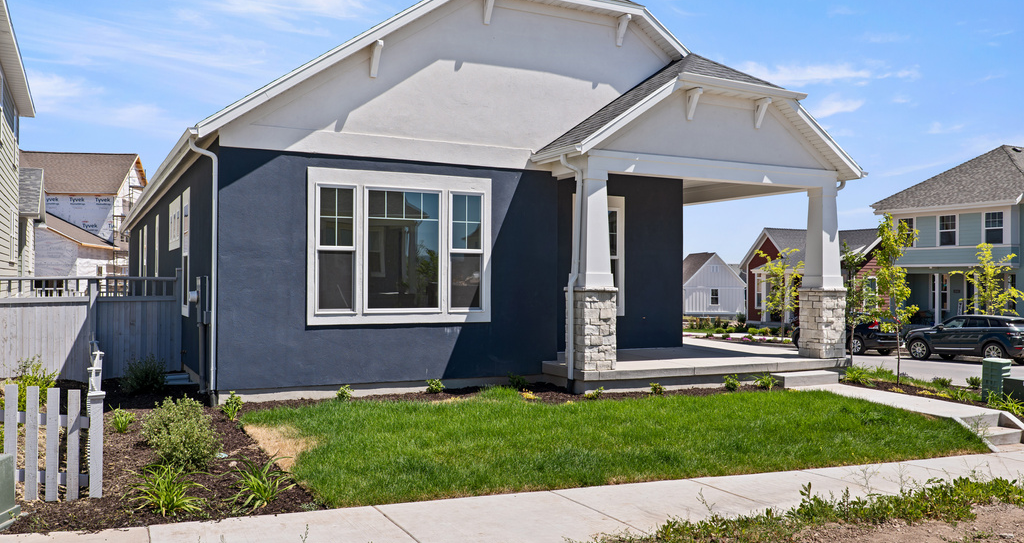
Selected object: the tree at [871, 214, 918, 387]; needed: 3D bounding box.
[{"bbox_3d":[6.201,0.469,13.800,0.780,2.760,0.780,1,-1,-27],"label":"tree"}]

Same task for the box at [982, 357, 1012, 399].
[{"bbox_3d":[7.014,1.570,12.350,0.280,0.620,0.360,1,-1,-27],"label":"box"}]

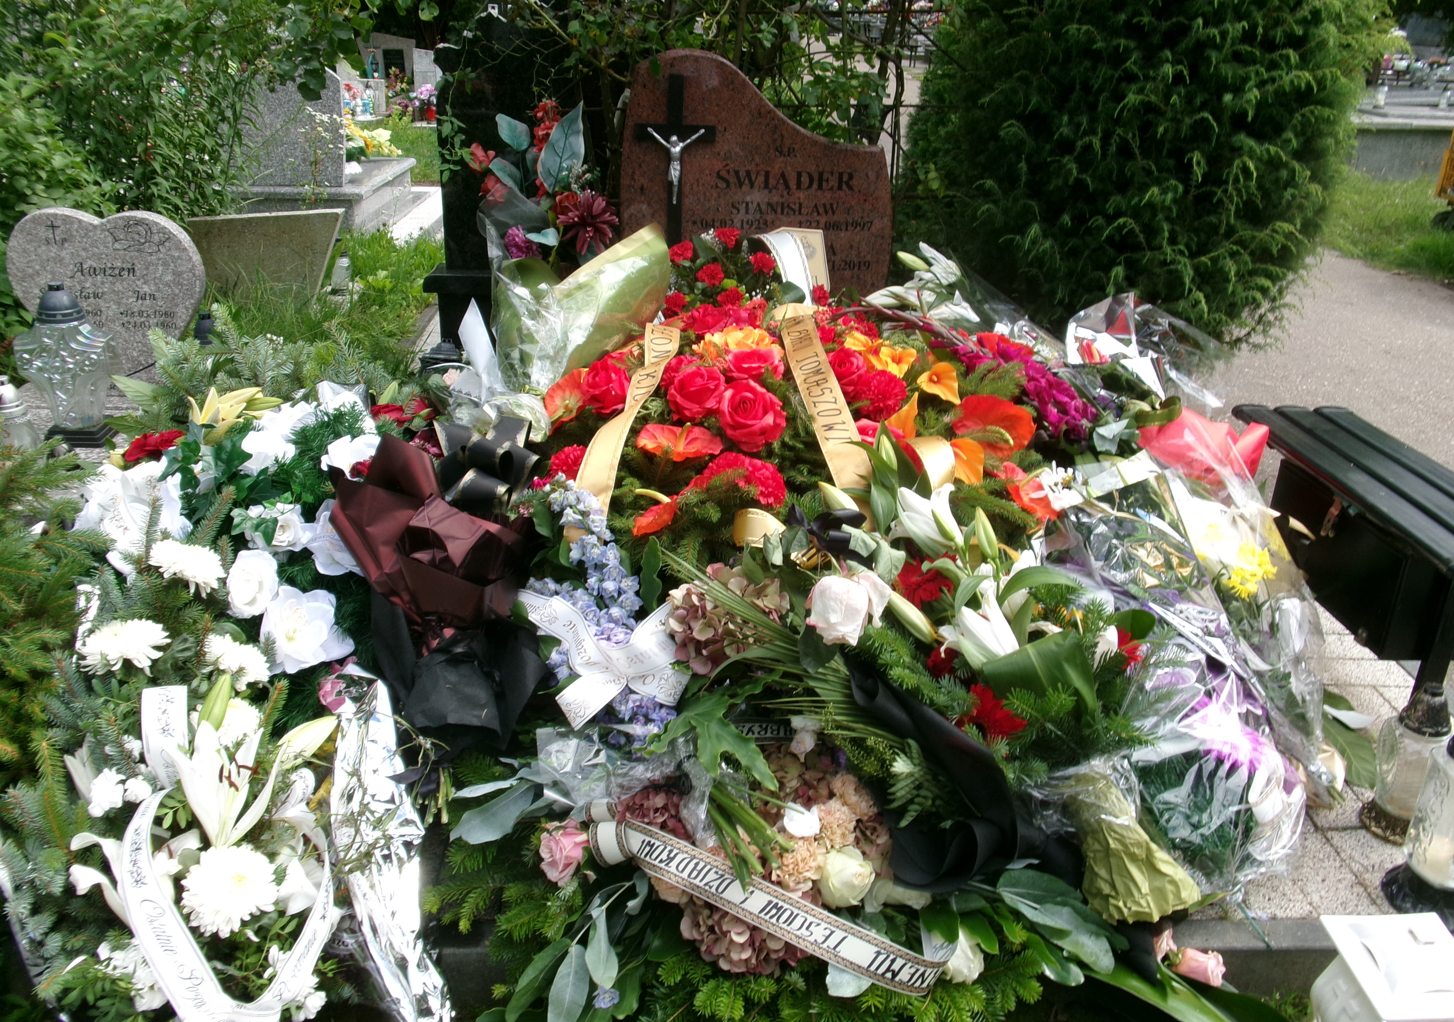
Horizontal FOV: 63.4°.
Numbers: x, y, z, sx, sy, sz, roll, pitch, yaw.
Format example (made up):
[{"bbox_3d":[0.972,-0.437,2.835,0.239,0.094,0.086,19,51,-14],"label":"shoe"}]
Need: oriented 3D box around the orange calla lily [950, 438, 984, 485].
[{"bbox_3d":[0.409,-0.085,2.020,0.068,0.075,0.060,-5,-8,-14],"label":"orange calla lily"}]

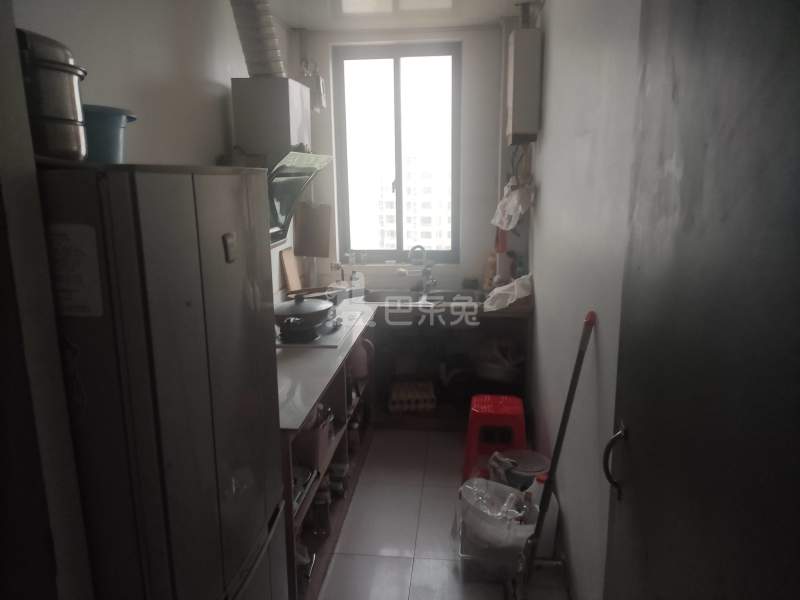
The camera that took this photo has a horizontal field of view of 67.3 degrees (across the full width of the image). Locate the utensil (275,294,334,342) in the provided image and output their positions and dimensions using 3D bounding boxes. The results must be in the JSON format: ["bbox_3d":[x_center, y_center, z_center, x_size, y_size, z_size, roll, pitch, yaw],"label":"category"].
[{"bbox_3d":[-0.477,0.063,2.955,0.320,0.190,0.320,1,13,6],"label":"utensil"}]

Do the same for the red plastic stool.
[{"bbox_3d":[0.477,0.742,3.003,0.347,0.460,0.350,1,13,6],"label":"red plastic stool"}]

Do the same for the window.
[{"bbox_3d":[-0.012,-0.932,3.927,0.823,1.390,0.080,1,13,6],"label":"window"}]

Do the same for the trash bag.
[{"bbox_3d":[0.386,0.924,2.451,0.283,0.285,0.280,1,13,6],"label":"trash bag"}]

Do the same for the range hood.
[{"bbox_3d":[-0.587,-0.496,3.059,0.345,0.470,0.820,1,13,6],"label":"range hood"}]

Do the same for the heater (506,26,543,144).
[{"bbox_3d":[0.726,-1.221,3.526,0.155,0.600,0.350,1,13,6],"label":"heater"}]

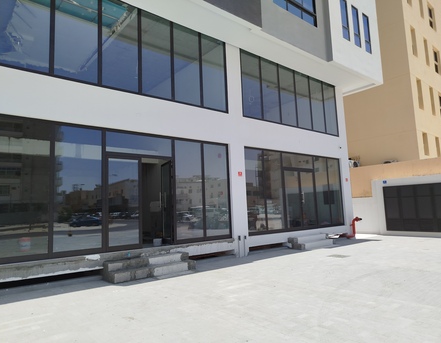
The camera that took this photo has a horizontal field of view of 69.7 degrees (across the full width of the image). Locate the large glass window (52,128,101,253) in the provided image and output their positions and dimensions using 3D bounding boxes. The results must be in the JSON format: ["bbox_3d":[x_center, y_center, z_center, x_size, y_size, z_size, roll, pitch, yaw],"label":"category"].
[{"bbox_3d":[-3.393,0.403,7.598,1.180,3.060,0.120,3,-9,-39],"label":"large glass window"}]

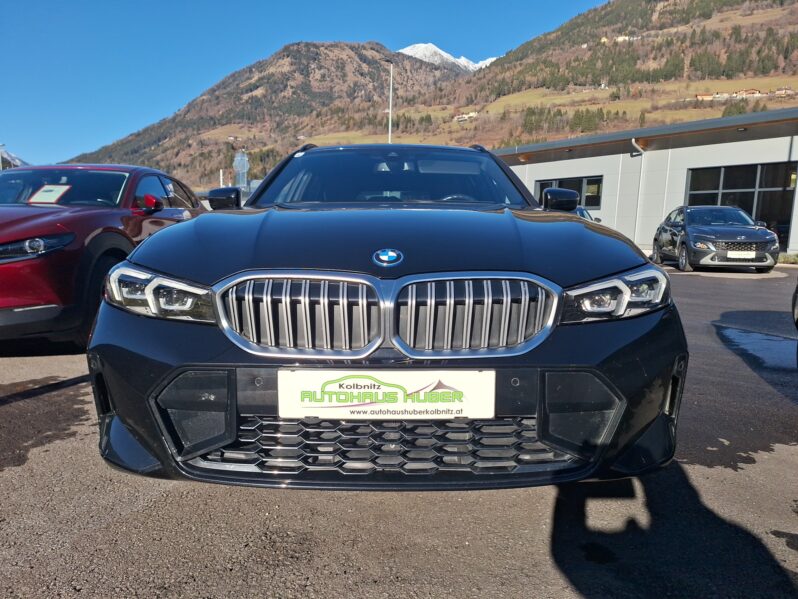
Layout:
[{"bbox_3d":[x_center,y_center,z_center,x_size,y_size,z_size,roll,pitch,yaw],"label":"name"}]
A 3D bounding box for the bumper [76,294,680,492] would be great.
[{"bbox_3d":[-0.029,0.228,1.515,1.800,0.480,0.480,1,7,0],"label":"bumper"}]

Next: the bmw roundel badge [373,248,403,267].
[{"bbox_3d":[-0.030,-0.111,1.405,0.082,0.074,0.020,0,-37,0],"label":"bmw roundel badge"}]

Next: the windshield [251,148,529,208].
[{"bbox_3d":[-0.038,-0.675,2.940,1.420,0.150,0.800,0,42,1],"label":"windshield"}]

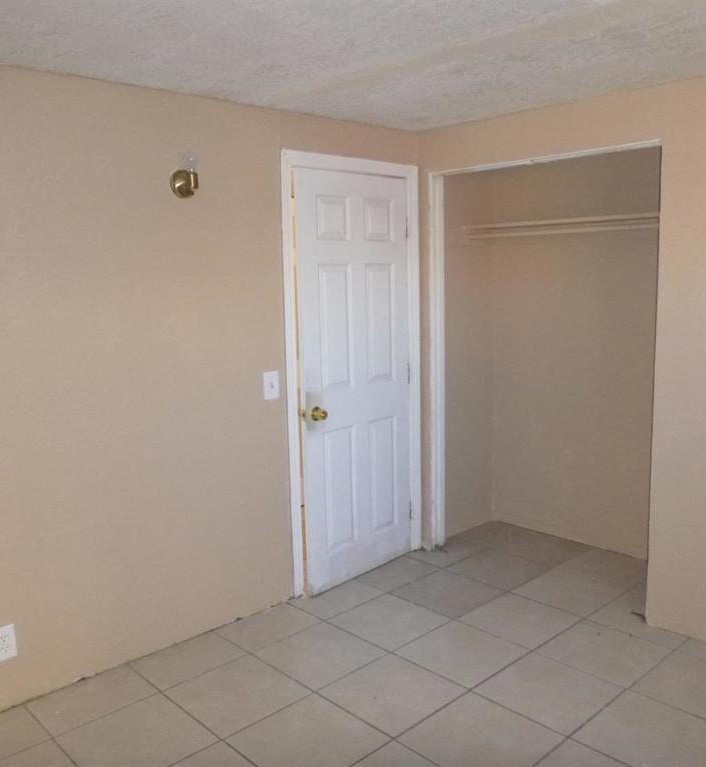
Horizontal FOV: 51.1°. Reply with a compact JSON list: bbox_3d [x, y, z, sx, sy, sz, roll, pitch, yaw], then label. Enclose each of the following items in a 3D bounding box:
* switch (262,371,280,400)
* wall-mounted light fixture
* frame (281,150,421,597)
[{"bbox_3d":[-0.363,0.010,3.345,0.073,0.118,0.014,-9,11,-43],"label":"switch"},{"bbox_3d":[-0.643,-0.823,2.913,0.110,0.172,0.115,-9,11,-43],"label":"wall-mounted light fixture"},{"bbox_3d":[0.001,-0.057,3.758,0.915,2.087,0.120,-9,11,-43],"label":"frame"}]

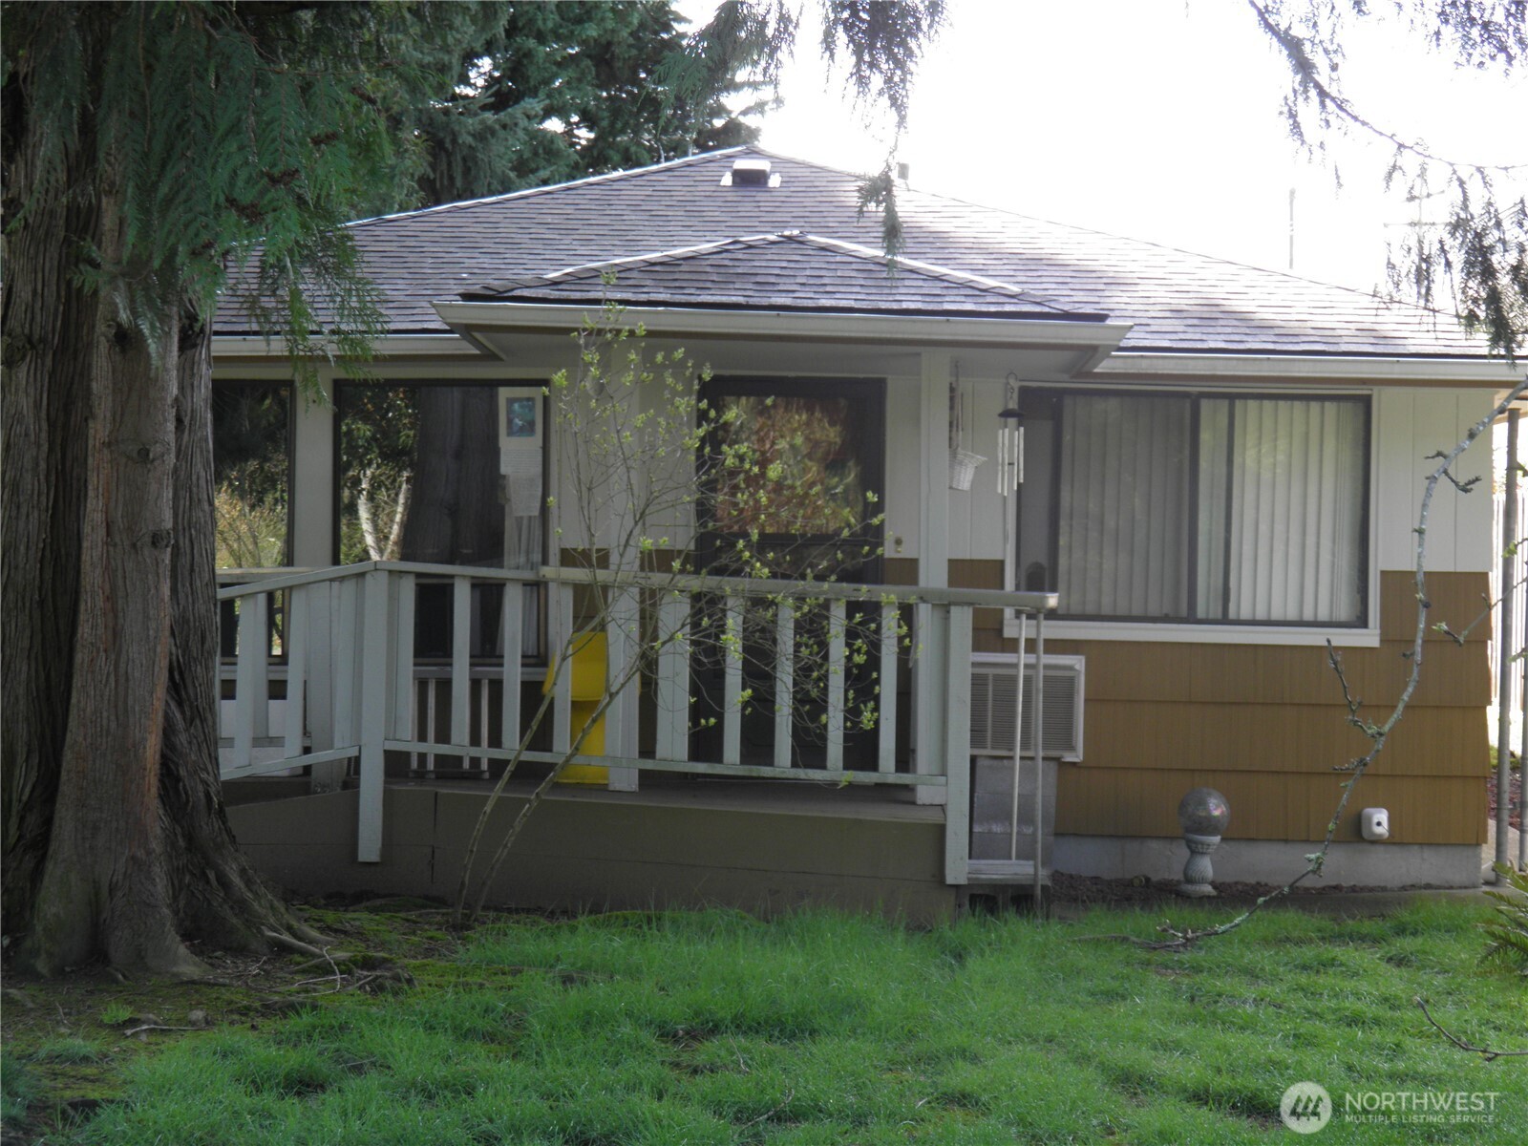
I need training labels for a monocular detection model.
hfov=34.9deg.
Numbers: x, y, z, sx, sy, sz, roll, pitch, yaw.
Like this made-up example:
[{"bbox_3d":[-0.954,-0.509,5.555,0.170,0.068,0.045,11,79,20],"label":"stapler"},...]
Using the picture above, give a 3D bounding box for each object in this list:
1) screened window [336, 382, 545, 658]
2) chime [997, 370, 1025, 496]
[{"bbox_3d":[-1.649,-0.268,12.400,1.067,1.408,0.100,1,0,1],"label":"screened window"},{"bbox_3d":[1.175,-0.662,11.600,0.130,0.588,0.130,1,0,1],"label":"chime"}]

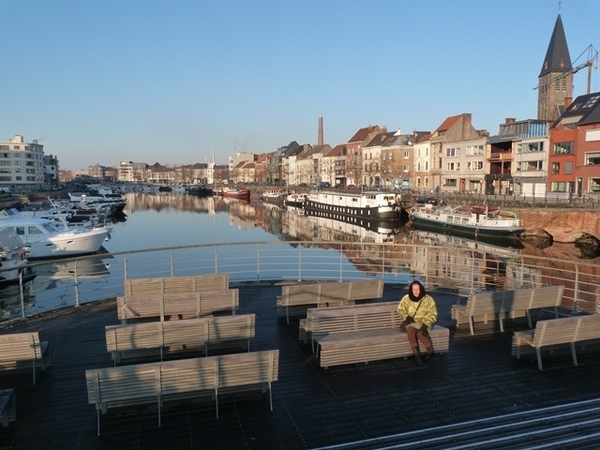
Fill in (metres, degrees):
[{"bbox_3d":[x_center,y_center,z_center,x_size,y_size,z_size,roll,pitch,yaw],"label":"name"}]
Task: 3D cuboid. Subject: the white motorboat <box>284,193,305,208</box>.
[{"bbox_3d":[0.462,-6.854,115.268,3.900,2.800,13.800,-2,6,-19],"label":"white motorboat"}]

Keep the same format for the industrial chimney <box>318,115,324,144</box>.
[{"bbox_3d":[11.050,-38.956,227.231,3.100,36.707,3.100,0,6,0],"label":"industrial chimney"}]

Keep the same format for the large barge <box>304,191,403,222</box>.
[{"bbox_3d":[9.327,-4.593,85.014,5.100,4.400,37.200,-2,6,-19],"label":"large barge"}]

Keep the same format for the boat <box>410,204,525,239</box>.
[{"bbox_3d":[21.124,-1.115,56.144,4.200,3.300,19.200,-2,6,-19],"label":"boat"}]

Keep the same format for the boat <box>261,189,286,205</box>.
[{"bbox_3d":[-6.815,-9.016,132.641,4.200,3.600,19.500,-2,6,-19],"label":"boat"}]

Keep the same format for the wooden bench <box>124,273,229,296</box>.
[{"bbox_3d":[-2.887,1.560,10.347,2.300,0.810,0.690,-2,6,-15],"label":"wooden bench"}]

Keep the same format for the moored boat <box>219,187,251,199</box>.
[{"bbox_3d":[-25.222,-13.517,179.047,4.400,3.200,17.500,-5,7,-38],"label":"moored boat"}]

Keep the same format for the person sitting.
[{"bbox_3d":[1.974,1.624,7.387,0.620,1.280,0.760,-1,6,-13],"label":"person sitting"}]

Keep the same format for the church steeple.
[{"bbox_3d":[75.400,-36.363,128.851,6.800,51.379,6.800,0,6,2],"label":"church steeple"}]

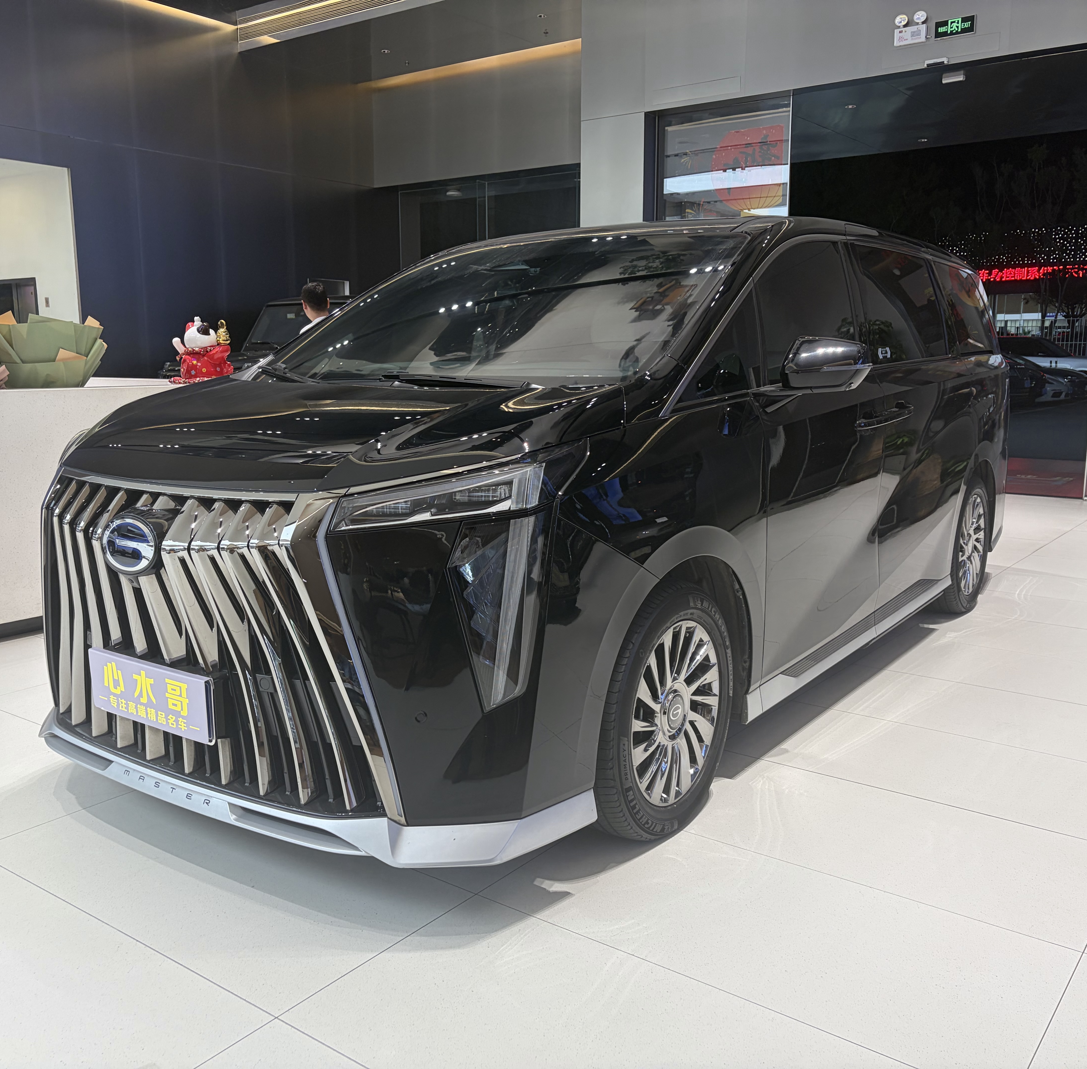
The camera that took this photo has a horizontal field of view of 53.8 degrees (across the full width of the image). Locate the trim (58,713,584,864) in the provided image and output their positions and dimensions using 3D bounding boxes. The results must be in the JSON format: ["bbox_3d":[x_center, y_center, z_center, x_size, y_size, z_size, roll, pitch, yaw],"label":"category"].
[{"bbox_3d":[-0.788,0.593,2.867,1.870,0.140,0.560,7,12,35],"label":"trim"}]

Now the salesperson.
[{"bbox_3d":[-1.489,-0.795,7.147,0.480,1.733,0.300,-4,10,-19],"label":"salesperson"}]

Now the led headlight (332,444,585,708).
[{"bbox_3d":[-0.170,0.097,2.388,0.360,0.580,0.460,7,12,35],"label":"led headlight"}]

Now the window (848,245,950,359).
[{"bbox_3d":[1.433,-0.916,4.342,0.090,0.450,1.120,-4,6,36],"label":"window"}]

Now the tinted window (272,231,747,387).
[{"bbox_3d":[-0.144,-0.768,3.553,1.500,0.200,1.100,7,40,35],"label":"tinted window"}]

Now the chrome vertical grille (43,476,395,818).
[{"bbox_3d":[-0.917,0.232,2.623,1.340,0.740,0.200,7,12,35],"label":"chrome vertical grille"}]

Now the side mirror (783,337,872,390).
[{"bbox_3d":[0.828,-0.496,3.129,0.240,0.160,0.200,7,12,35],"label":"side mirror"}]

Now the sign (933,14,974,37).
[{"bbox_3d":[3.543,-4.372,9.223,0.355,0.155,0.030,7,12,37],"label":"sign"}]

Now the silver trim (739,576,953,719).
[{"bbox_3d":[1.213,0.358,4.138,0.130,0.120,2.200,7,12,35],"label":"silver trim"}]

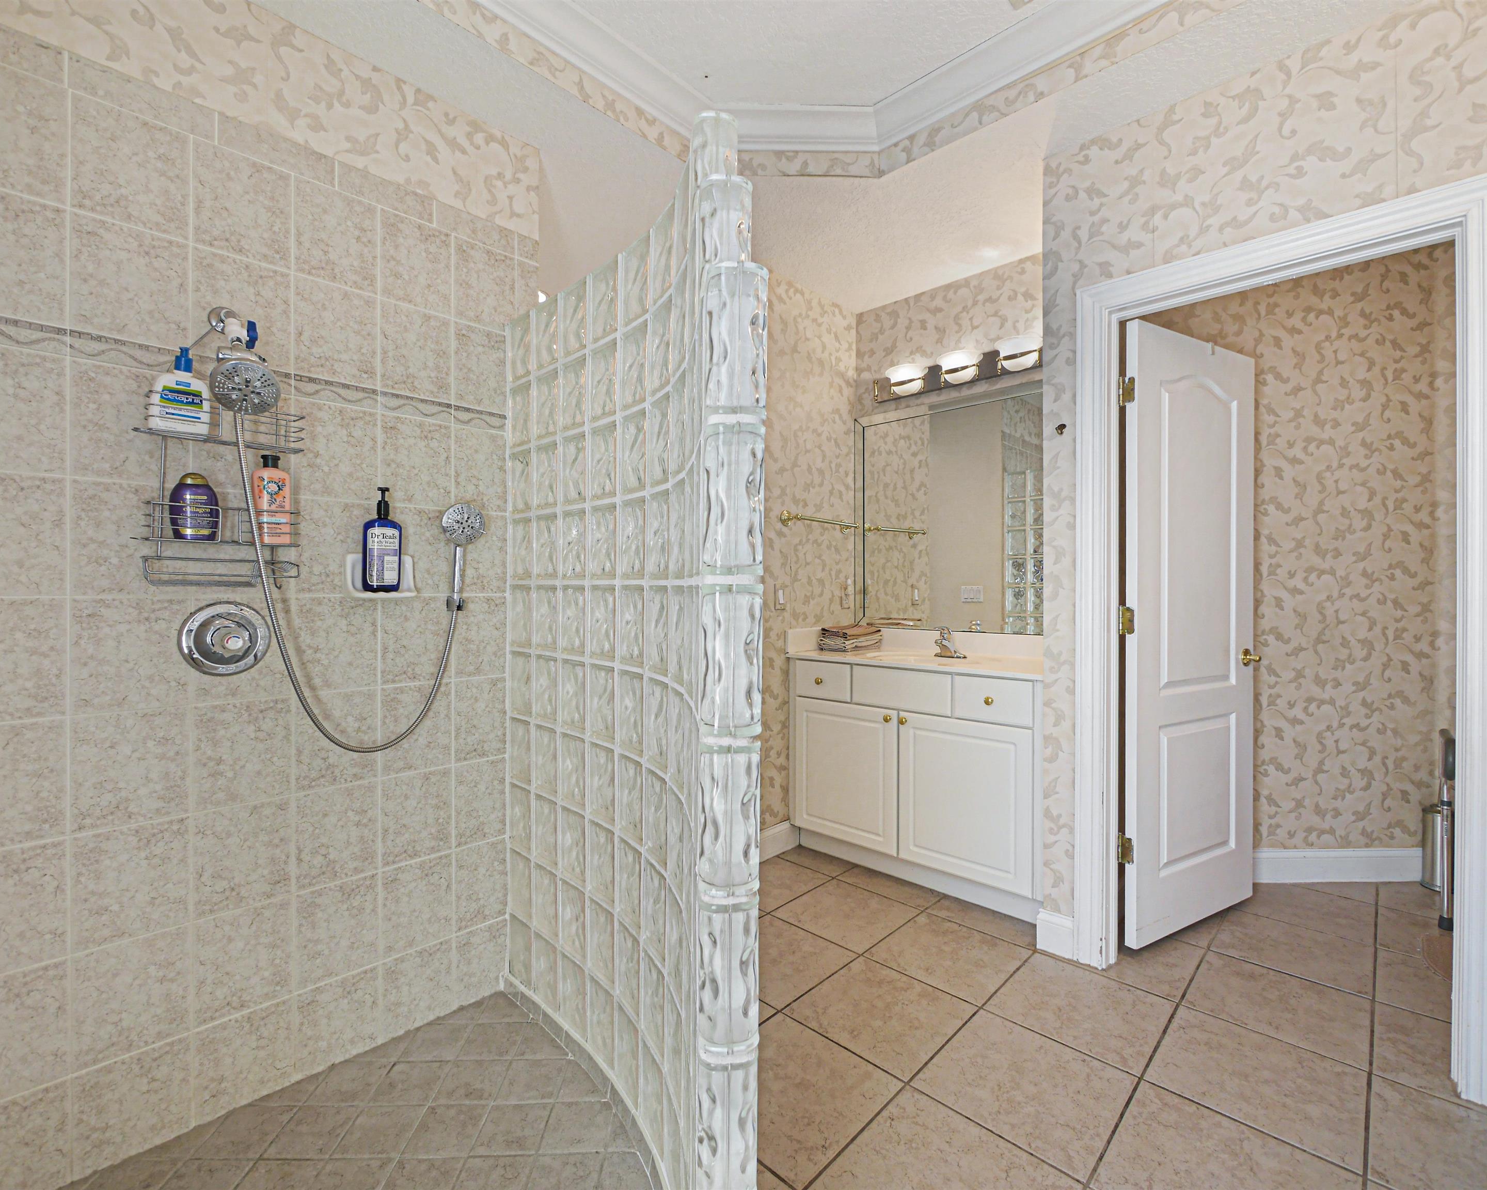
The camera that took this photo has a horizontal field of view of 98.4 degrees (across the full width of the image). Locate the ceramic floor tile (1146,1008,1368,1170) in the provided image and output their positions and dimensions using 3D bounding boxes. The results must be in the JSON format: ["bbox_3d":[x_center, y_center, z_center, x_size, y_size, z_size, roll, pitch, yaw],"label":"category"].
[{"bbox_3d":[1.244,1.172,1.556,0.395,0.010,0.395,0,0,44],"label":"ceramic floor tile"}]

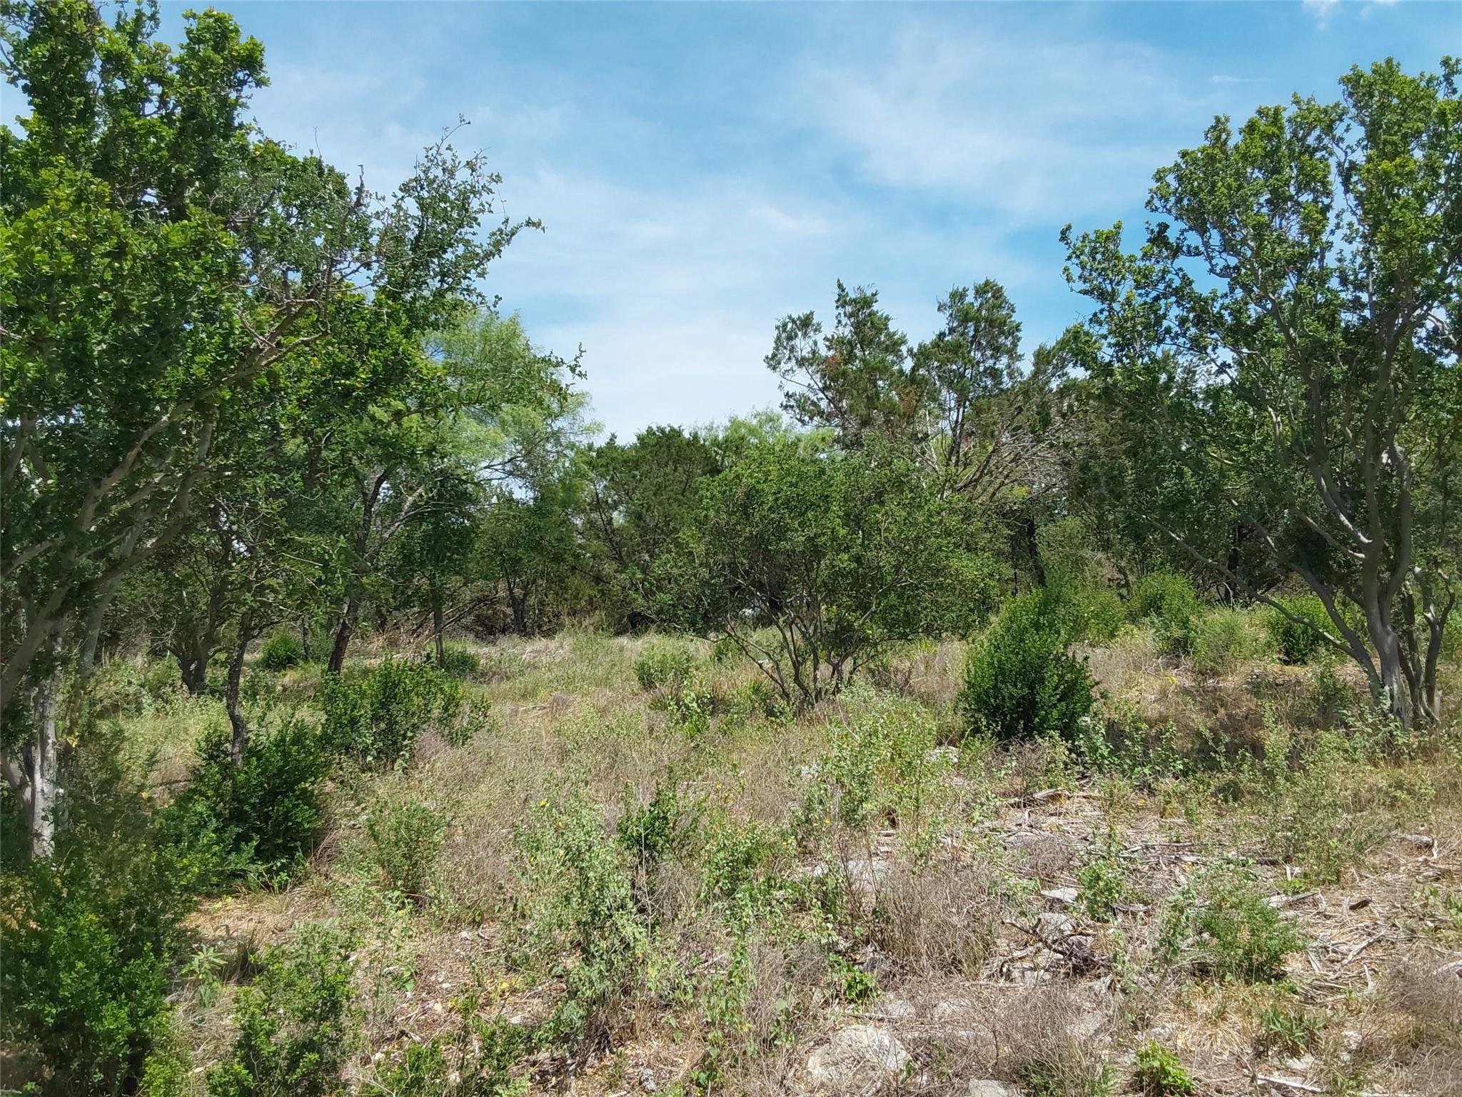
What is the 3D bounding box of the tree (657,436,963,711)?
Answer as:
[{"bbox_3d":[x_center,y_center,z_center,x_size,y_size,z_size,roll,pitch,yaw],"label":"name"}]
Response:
[{"bbox_3d":[0.922,0.267,11.500,3.099,2.610,2.944,0,0,0],"label":"tree"}]

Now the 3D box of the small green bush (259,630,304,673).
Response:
[{"bbox_3d":[-6.081,1.391,16.000,0.618,0.572,0.587,0,0,0],"label":"small green bush"}]

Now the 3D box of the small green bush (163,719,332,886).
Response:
[{"bbox_3d":[-2.370,1.246,5.800,0.823,0.818,0.782,0,0,0],"label":"small green bush"}]

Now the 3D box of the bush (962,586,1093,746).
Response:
[{"bbox_3d":[2.431,0.960,9.700,1.105,1.274,1.050,0,0,0],"label":"bush"}]

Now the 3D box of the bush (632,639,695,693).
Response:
[{"bbox_3d":[-0.724,1.263,12.700,0.675,0.576,0.641,0,0,0],"label":"bush"}]

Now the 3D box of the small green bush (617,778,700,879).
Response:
[{"bbox_3d":[-0.316,1.271,5.200,0.367,0.527,0.348,0,0,0],"label":"small green bush"}]

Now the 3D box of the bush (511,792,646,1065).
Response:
[{"bbox_3d":[-0.471,1.206,3.750,0.424,0.822,0.403,0,0,0],"label":"bush"}]

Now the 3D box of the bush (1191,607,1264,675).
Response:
[{"bbox_3d":[5.882,1.095,14.000,0.906,0.798,0.815,0,0,0],"label":"bush"}]

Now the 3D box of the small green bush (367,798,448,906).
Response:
[{"bbox_3d":[-1.451,1.359,5.300,0.358,0.481,0.340,0,0,0],"label":"small green bush"}]

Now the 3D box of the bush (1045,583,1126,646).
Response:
[{"bbox_3d":[4.940,0.916,16.500,1.131,0.861,1.018,0,0,0],"label":"bush"}]

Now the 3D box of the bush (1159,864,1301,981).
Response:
[{"bbox_3d":[1.857,1.392,4.400,0.531,0.433,0.505,0,0,0],"label":"bush"}]

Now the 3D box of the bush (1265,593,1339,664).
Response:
[{"bbox_3d":[7.333,1.028,15.200,0.940,0.925,0.846,0,0,0],"label":"bush"}]

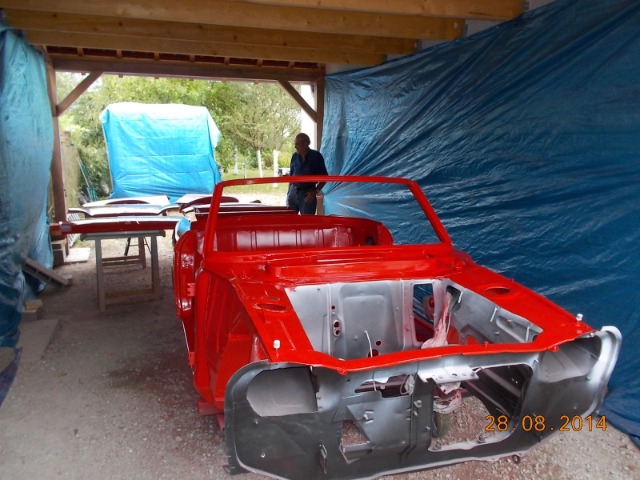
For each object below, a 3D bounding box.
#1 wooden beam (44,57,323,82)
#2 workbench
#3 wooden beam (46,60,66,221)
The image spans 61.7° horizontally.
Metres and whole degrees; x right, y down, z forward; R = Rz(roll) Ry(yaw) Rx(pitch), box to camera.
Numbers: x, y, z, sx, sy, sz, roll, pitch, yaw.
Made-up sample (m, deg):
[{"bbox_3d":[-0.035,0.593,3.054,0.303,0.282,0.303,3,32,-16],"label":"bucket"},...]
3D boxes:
[{"bbox_3d":[-1.806,-2.512,7.894,3.940,0.210,0.130,-3,10,-18],"label":"wooden beam"},{"bbox_3d":[-2.035,0.200,5.487,1.120,0.840,0.560,-4,10,-22],"label":"workbench"},{"bbox_3d":[-3.678,-1.097,7.505,0.125,2.760,0.125,-3,10,-18],"label":"wooden beam"}]

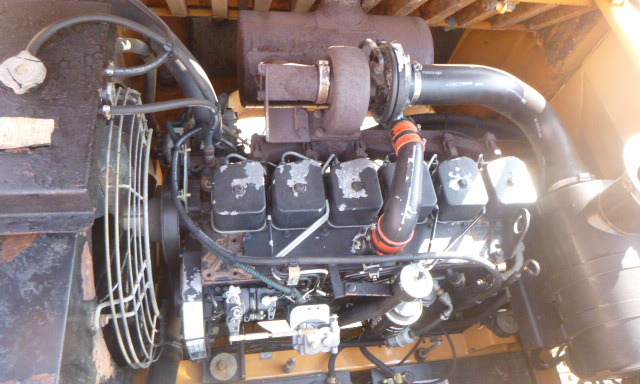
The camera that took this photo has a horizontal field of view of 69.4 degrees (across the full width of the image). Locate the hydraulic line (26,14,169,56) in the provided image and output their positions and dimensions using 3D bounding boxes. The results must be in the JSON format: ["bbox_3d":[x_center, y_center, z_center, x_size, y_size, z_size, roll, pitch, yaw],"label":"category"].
[{"bbox_3d":[-0.378,-0.264,0.805,0.208,0.090,0.112,-2,59,-13],"label":"hydraulic line"}]

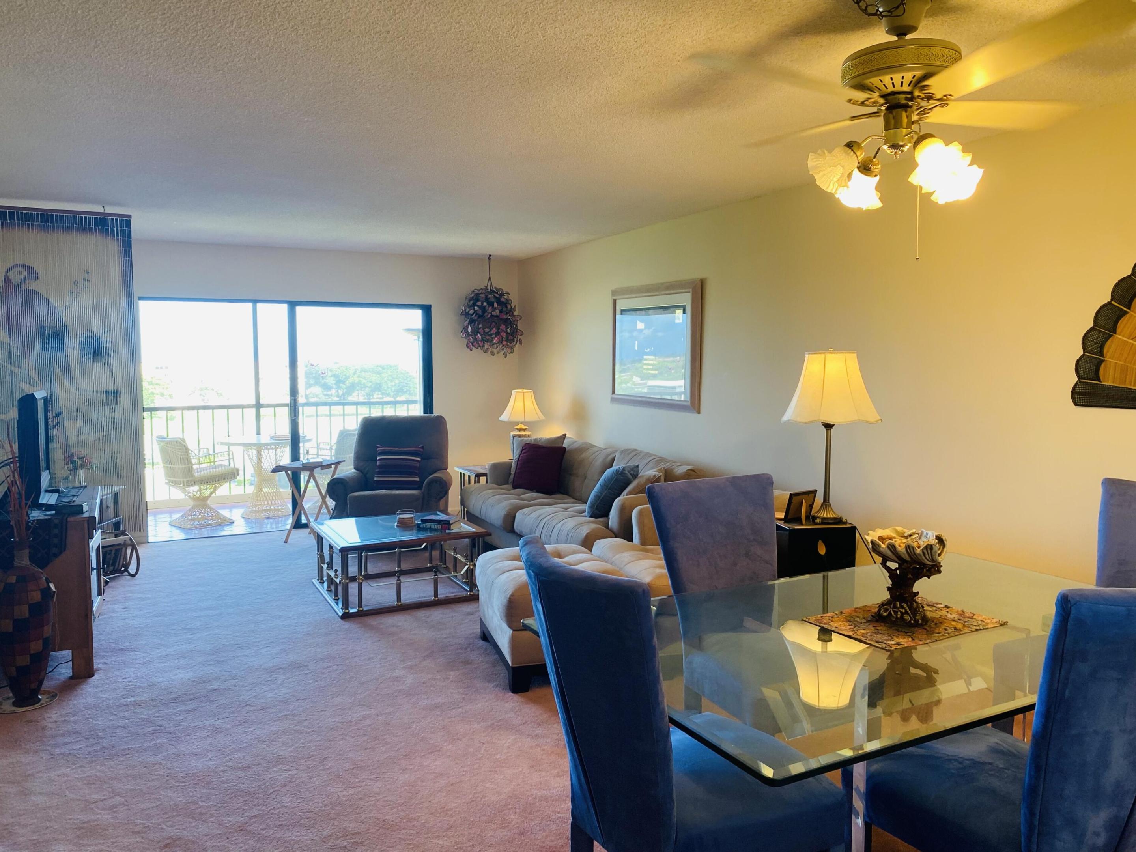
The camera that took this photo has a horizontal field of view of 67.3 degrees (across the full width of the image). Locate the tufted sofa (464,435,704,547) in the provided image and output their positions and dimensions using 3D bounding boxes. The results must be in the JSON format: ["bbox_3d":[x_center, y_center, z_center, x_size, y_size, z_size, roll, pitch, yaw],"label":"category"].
[{"bbox_3d":[0.057,0.611,6.109,0.940,0.840,2.400,-2,5,-28],"label":"tufted sofa"}]

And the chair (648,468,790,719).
[{"bbox_3d":[0.672,0.752,3.047,0.530,1.050,0.620,-3,5,-29],"label":"chair"}]

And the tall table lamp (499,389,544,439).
[{"bbox_3d":[-0.410,0.029,7.550,0.430,0.707,0.430,0,5,0],"label":"tall table lamp"}]

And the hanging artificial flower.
[{"bbox_3d":[-0.708,-1.091,7.773,0.600,0.925,0.580,0,5,0],"label":"hanging artificial flower"}]

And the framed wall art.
[{"bbox_3d":[0.588,-0.552,5.968,0.040,0.860,1.200,-2,5,-25],"label":"framed wall art"}]

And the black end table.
[{"bbox_3d":[1.069,0.818,3.909,0.330,0.780,0.360,-1,5,-12],"label":"black end table"}]

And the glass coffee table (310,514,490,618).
[{"bbox_3d":[-1.100,0.868,5.533,0.930,0.420,0.930,-2,5,-25],"label":"glass coffee table"}]

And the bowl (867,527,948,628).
[{"bbox_3d":[1.016,0.445,2.565,0.250,0.270,0.220,2,5,20],"label":"bowl"}]

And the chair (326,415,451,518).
[{"bbox_3d":[-1.386,0.453,6.817,0.910,1.040,0.920,0,5,-5],"label":"chair"}]

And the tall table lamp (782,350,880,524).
[{"bbox_3d":[1.174,0.044,3.835,0.440,0.765,0.440,-2,5,-25],"label":"tall table lamp"}]

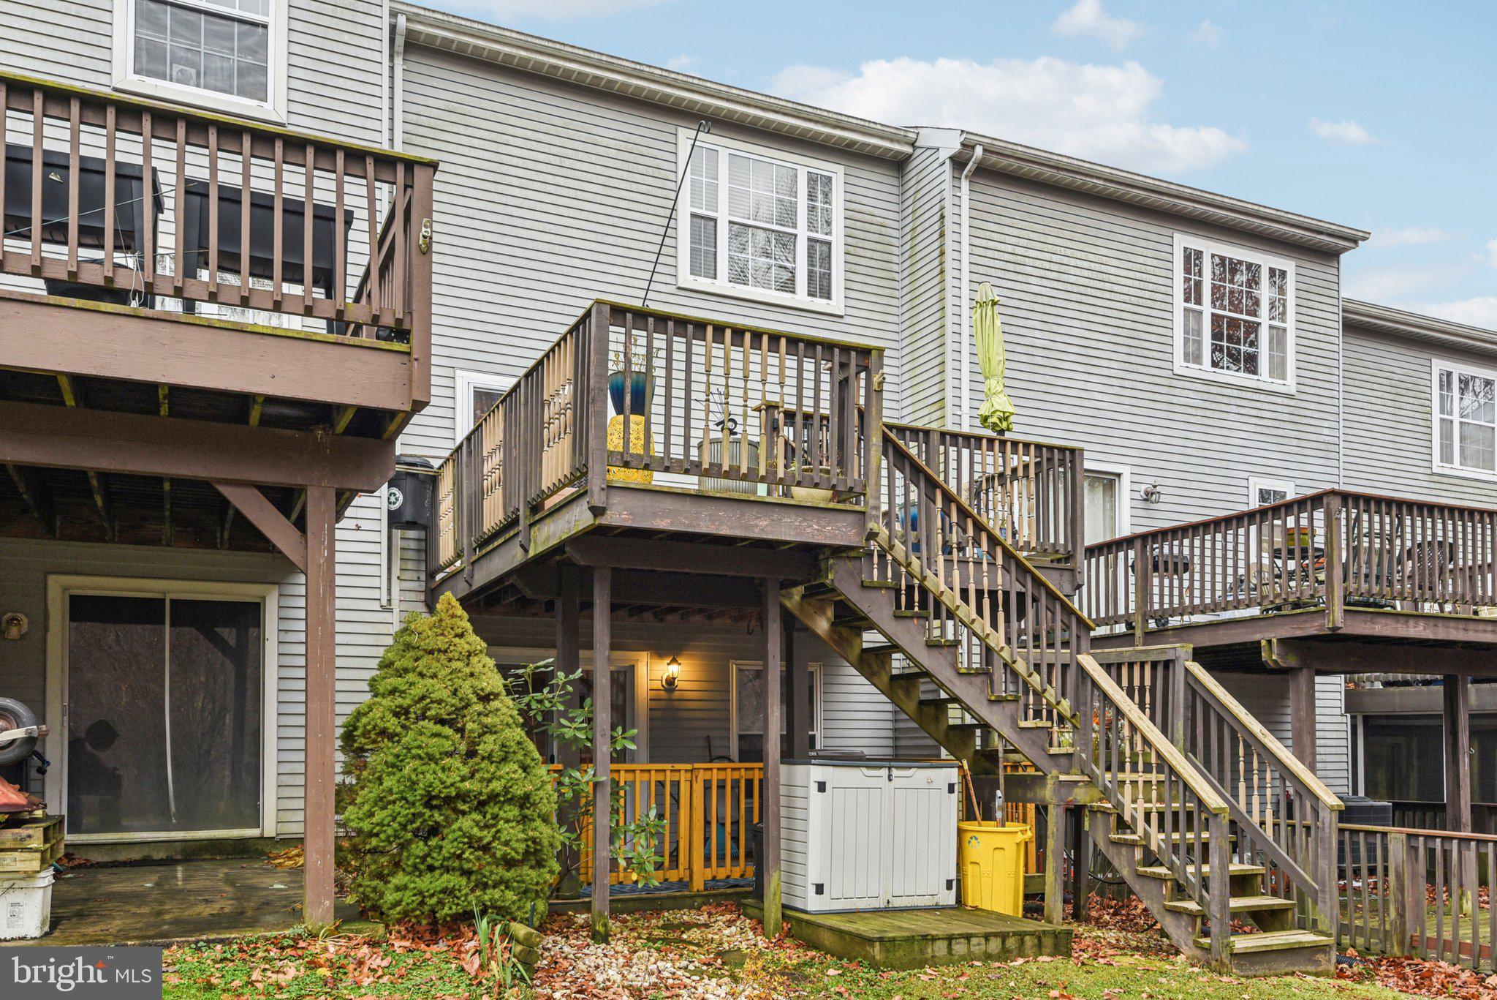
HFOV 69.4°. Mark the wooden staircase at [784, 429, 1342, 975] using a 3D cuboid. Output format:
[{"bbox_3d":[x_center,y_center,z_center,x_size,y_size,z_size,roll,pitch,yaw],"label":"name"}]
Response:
[{"bbox_3d":[2.200,1.480,8.050,3.550,3.780,2.280,4,-9,-25],"label":"wooden staircase"}]

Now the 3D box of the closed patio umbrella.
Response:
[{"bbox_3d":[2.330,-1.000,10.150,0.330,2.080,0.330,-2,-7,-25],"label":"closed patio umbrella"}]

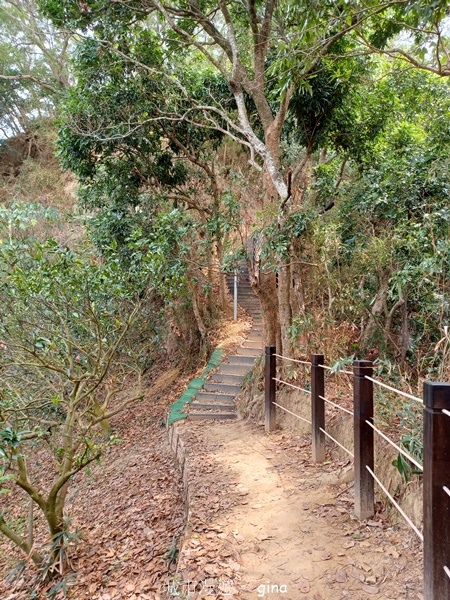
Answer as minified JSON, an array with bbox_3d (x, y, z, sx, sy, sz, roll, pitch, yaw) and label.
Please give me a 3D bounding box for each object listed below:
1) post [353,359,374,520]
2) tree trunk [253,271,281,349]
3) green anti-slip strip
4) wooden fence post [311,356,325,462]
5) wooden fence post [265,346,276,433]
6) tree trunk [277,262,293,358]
[{"bbox_3d":[1.052,1.039,3.275,0.108,1.160,0.108,0,-1,-6],"label":"post"},{"bbox_3d":[0.870,0.230,9.100,0.550,1.750,0.420,0,-1,0],"label":"tree trunk"},{"bbox_3d":[-0.410,1.470,7.850,0.320,0.950,2.750,0,-1,13],"label":"green anti-slip strip"},{"bbox_3d":[1.008,1.164,4.670,0.105,1.140,0.105,0,-1,-9],"label":"wooden fence post"},{"bbox_3d":[0.645,1.247,6.075,0.105,1.165,0.105,1,-1,-25],"label":"wooden fence post"},{"bbox_3d":[1.220,0.200,8.900,0.270,2.050,0.260,0,-1,0],"label":"tree trunk"}]

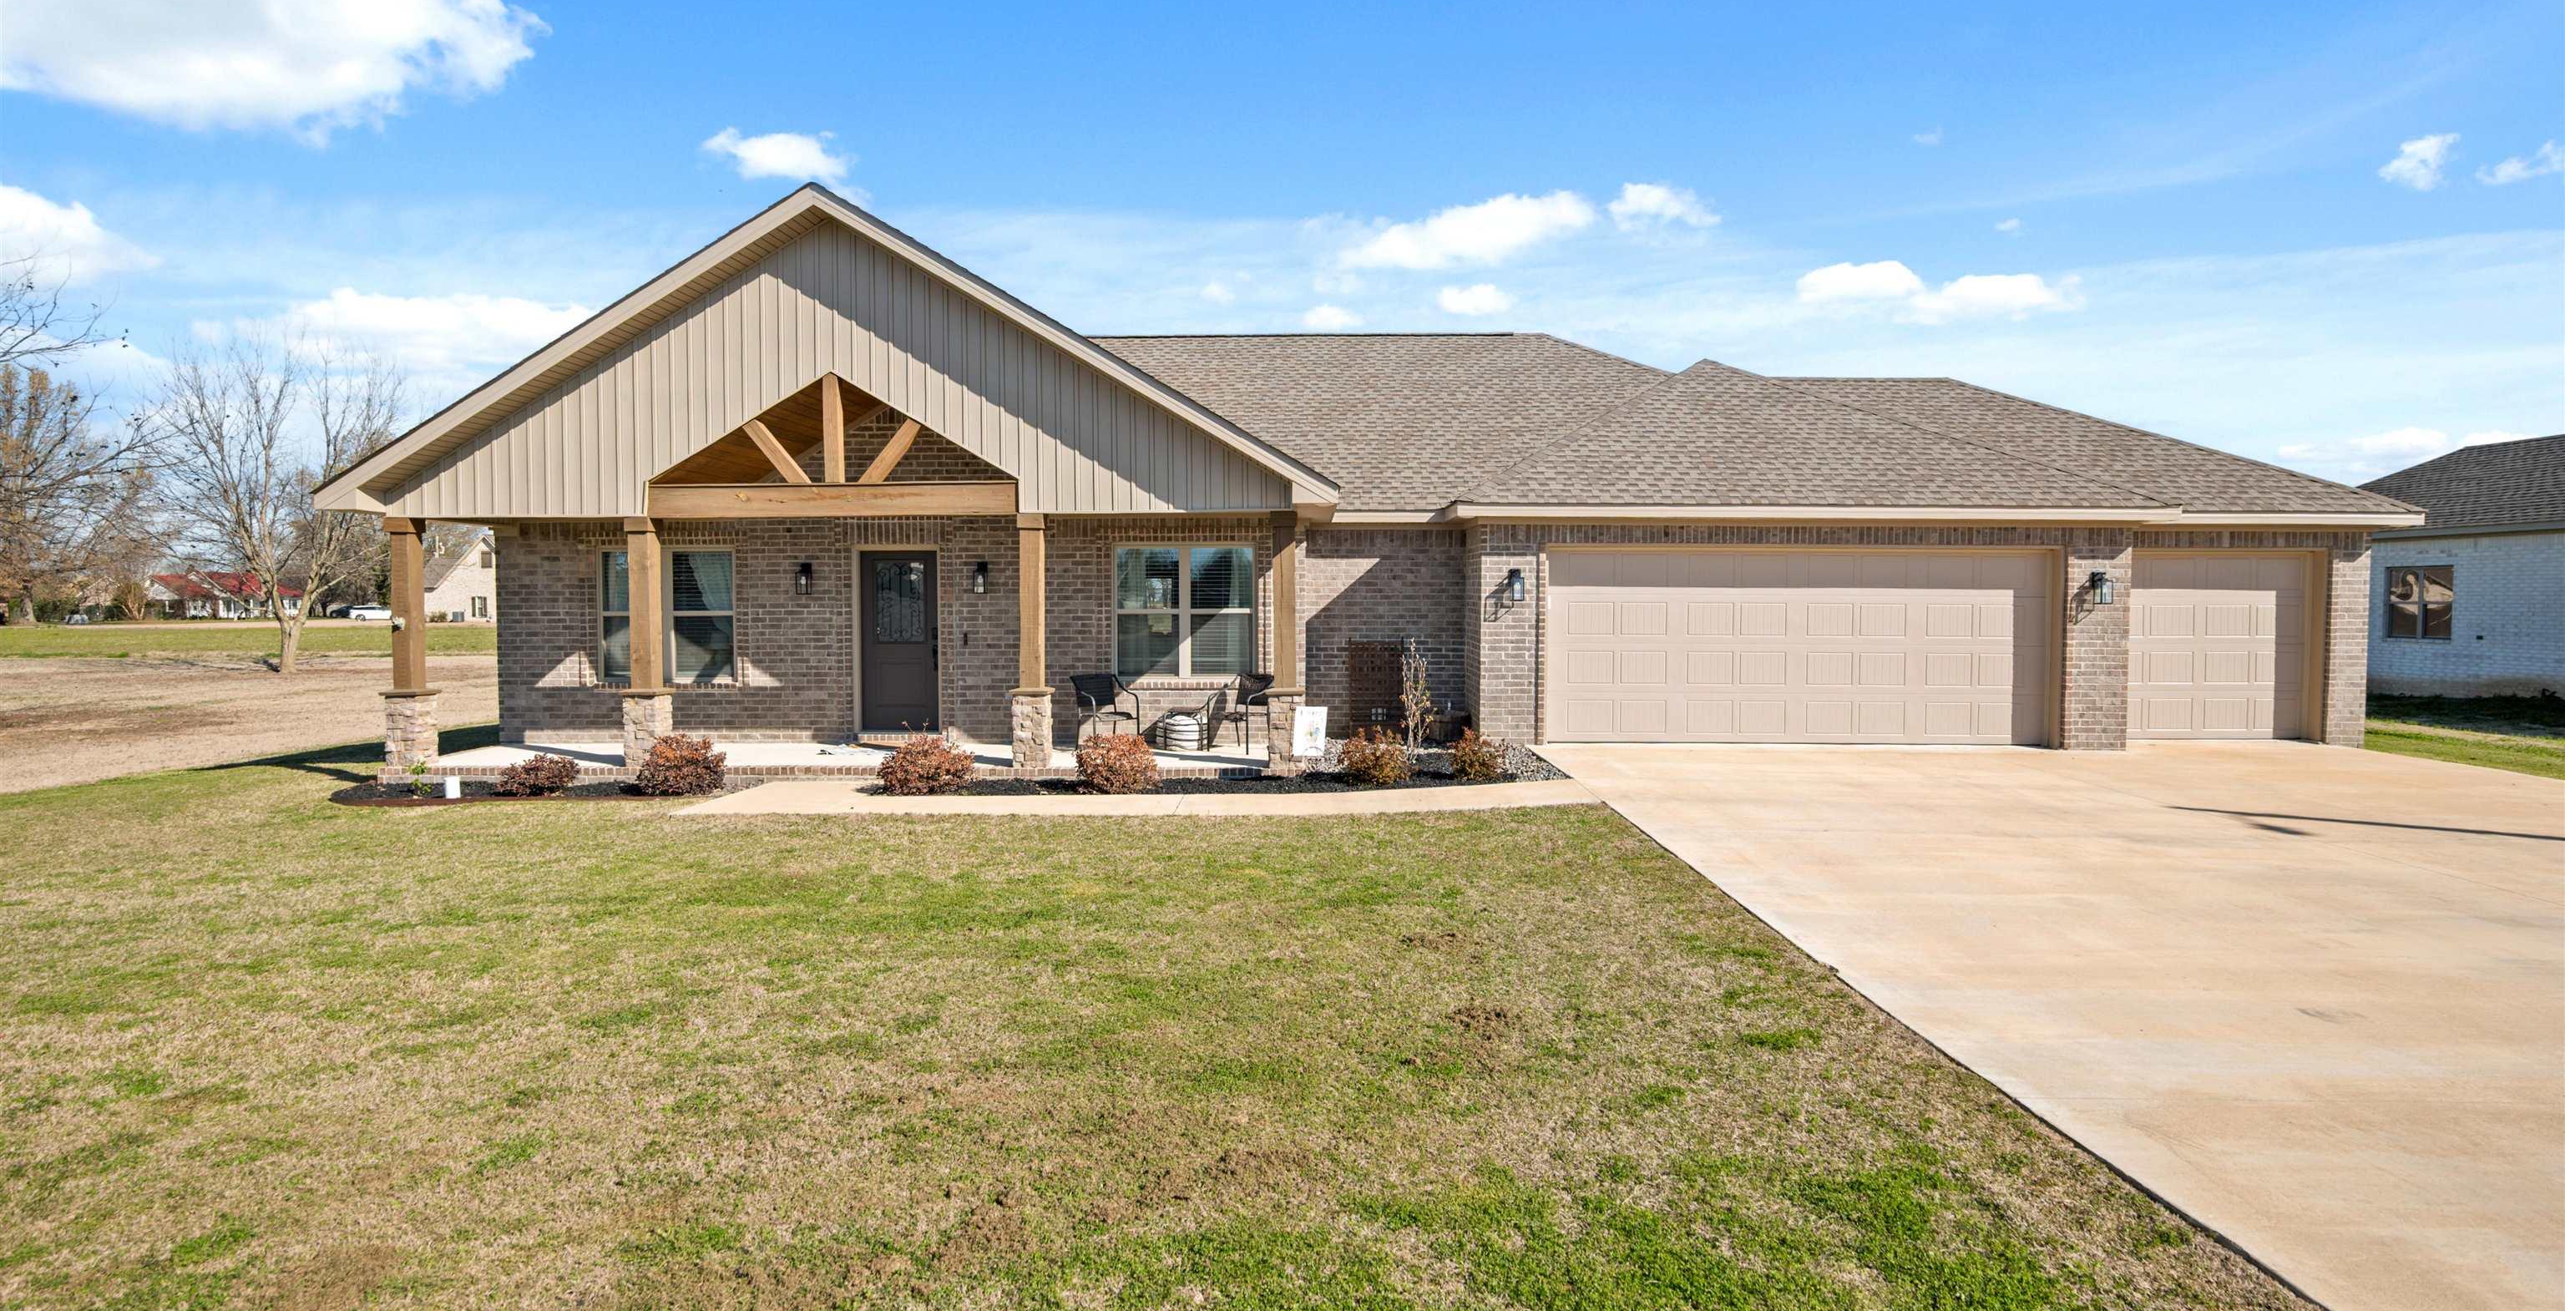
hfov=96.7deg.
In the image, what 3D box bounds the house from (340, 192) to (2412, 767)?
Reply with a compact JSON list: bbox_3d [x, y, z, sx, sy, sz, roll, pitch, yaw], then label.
[{"bbox_3d":[1.511,-2.059,17.389,21.300,6.090,13.450,0,2,1],"label":"house"}]

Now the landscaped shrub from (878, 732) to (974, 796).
[{"bbox_3d":[-3.256,0.976,10.440,0.830,0.540,0.810,0,2,1],"label":"landscaped shrub"}]

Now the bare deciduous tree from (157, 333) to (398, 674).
[{"bbox_3d":[-25.148,-3.809,28.701,5.200,8.590,5.100,0,2,1],"label":"bare deciduous tree"}]

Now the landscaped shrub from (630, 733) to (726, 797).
[{"bbox_3d":[-5.546,0.981,10.470,0.770,0.510,0.750,0,2,1],"label":"landscaped shrub"}]

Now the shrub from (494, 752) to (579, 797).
[{"bbox_3d":[-6.858,1.064,10.490,0.650,0.340,0.630,0,2,1],"label":"shrub"}]

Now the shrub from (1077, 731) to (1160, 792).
[{"bbox_3d":[-1.499,0.983,10.467,0.760,0.550,0.740,0,2,1],"label":"shrub"}]

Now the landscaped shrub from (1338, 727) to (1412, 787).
[{"bbox_3d":[0.863,0.955,10.686,0.690,0.540,0.670,0,2,1],"label":"landscaped shrub"}]

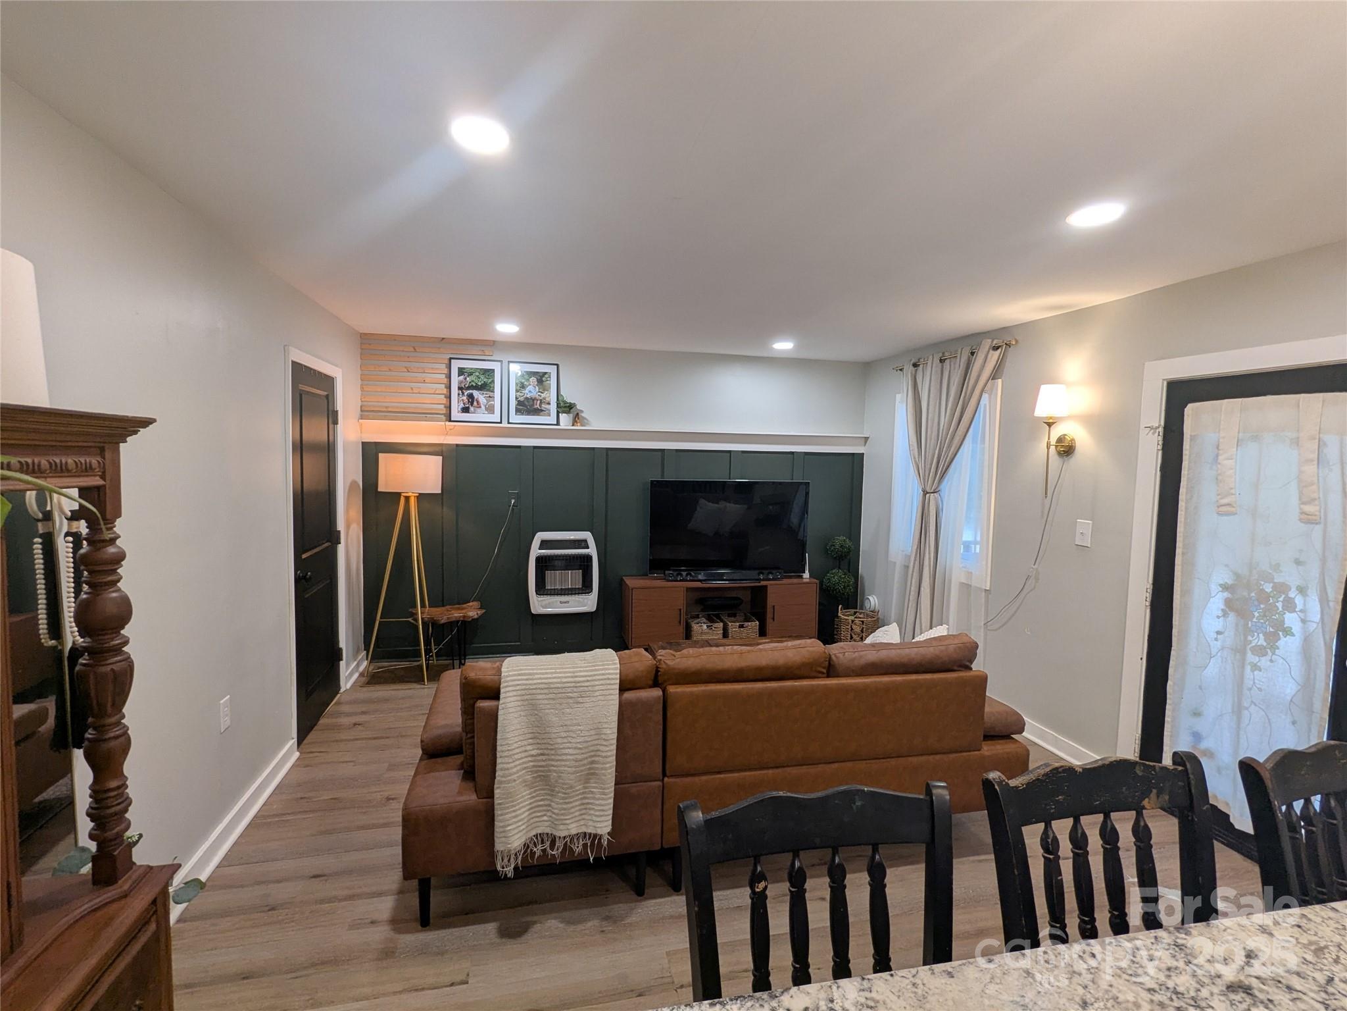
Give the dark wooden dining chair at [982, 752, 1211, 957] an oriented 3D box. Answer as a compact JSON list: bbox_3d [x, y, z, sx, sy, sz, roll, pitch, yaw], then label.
[{"bbox_3d":[0.865,1.025,0.988,0.480,1.040,0.520,0,4,-12],"label":"dark wooden dining chair"}]

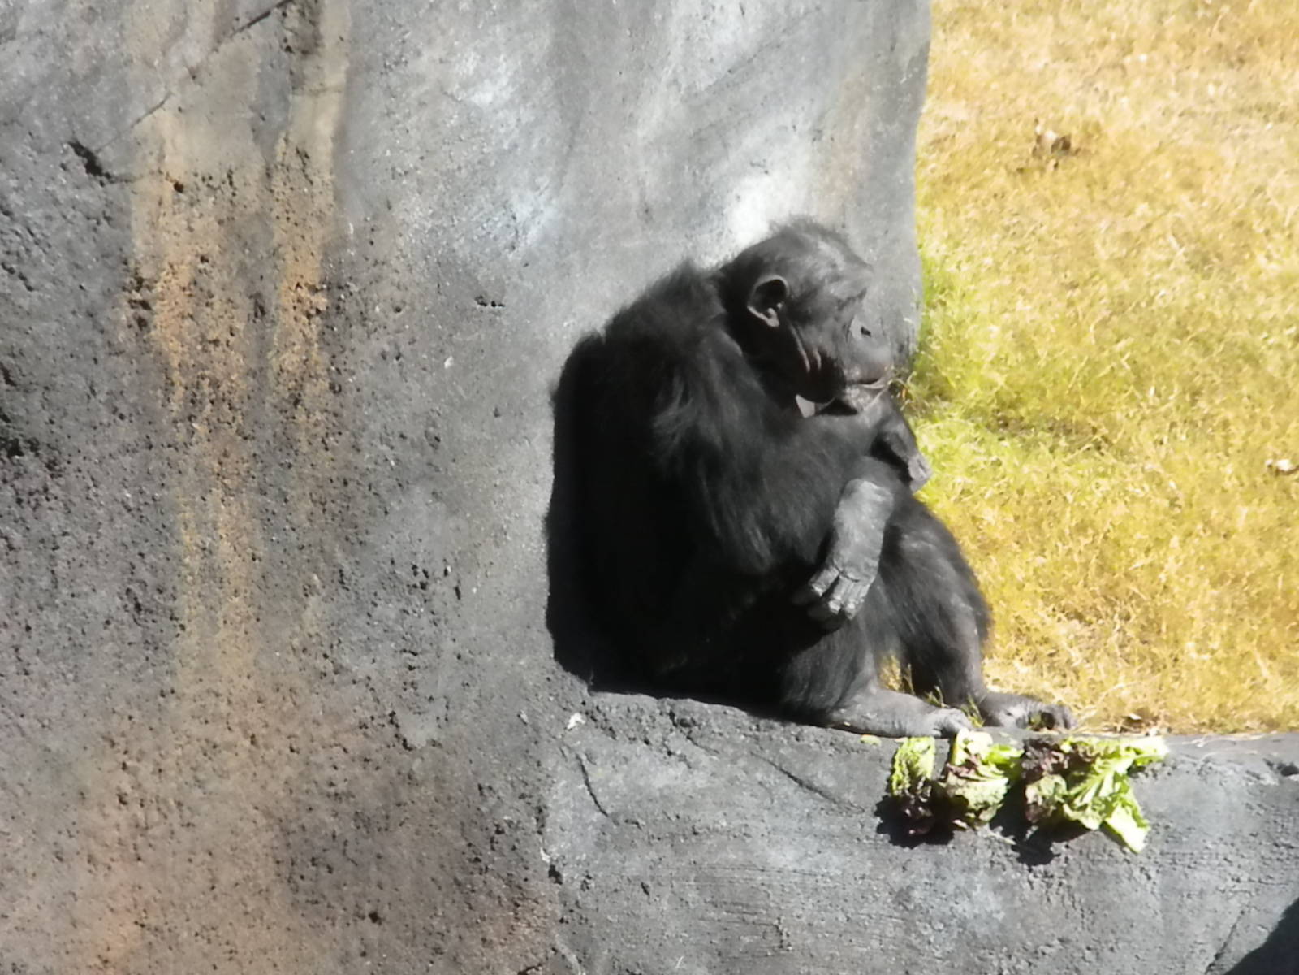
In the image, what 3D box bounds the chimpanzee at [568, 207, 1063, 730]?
[{"bbox_3d":[0.231,-0.013,13.500,0.690,0.700,0.480,1,11,3],"label":"chimpanzee"}]

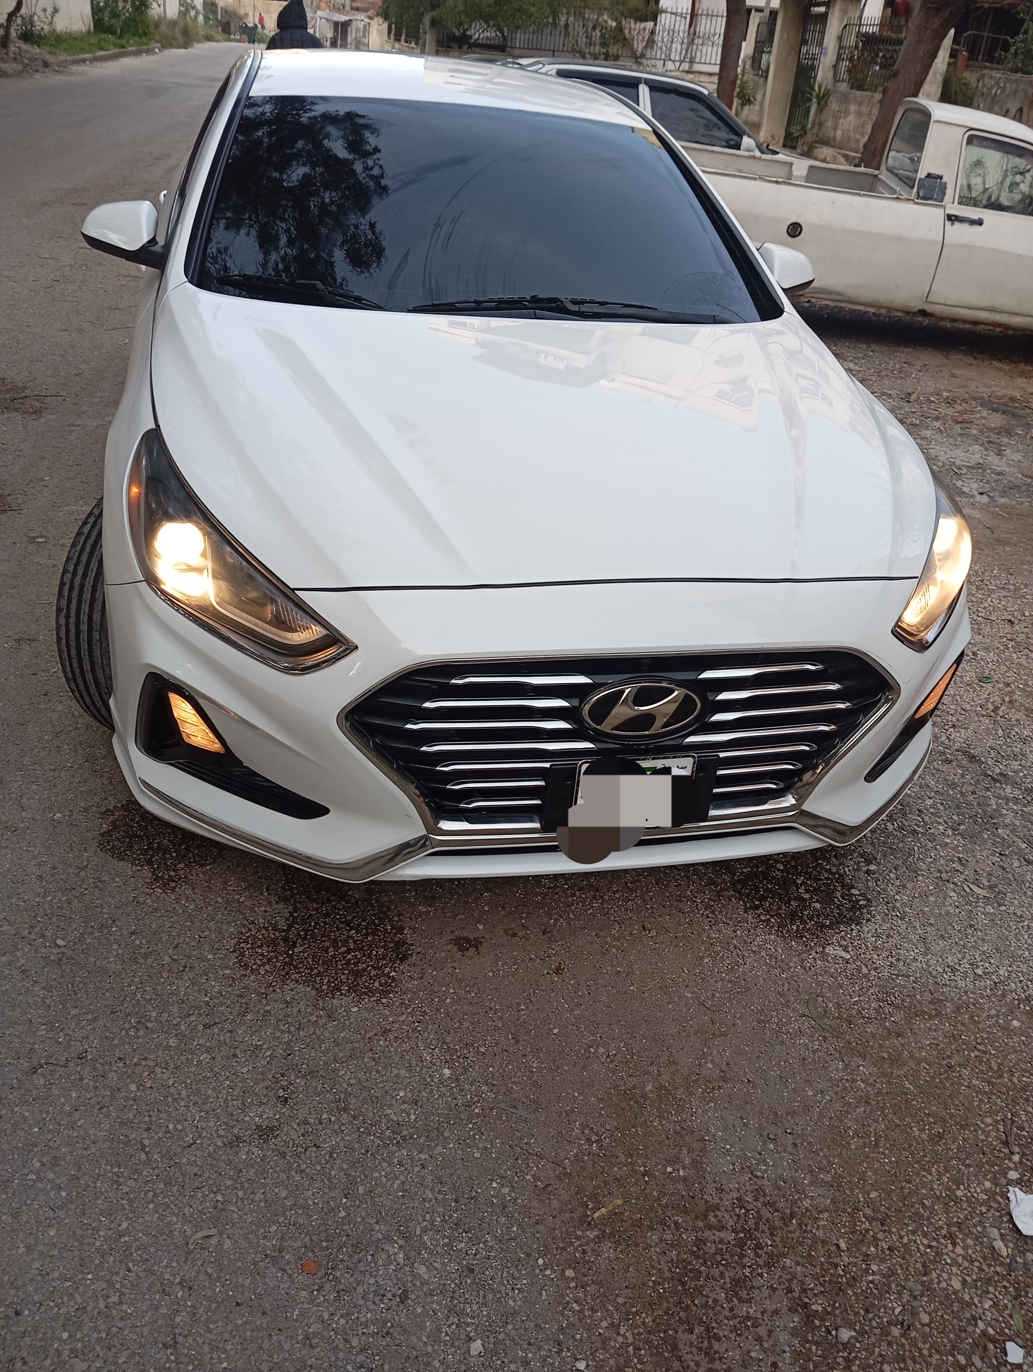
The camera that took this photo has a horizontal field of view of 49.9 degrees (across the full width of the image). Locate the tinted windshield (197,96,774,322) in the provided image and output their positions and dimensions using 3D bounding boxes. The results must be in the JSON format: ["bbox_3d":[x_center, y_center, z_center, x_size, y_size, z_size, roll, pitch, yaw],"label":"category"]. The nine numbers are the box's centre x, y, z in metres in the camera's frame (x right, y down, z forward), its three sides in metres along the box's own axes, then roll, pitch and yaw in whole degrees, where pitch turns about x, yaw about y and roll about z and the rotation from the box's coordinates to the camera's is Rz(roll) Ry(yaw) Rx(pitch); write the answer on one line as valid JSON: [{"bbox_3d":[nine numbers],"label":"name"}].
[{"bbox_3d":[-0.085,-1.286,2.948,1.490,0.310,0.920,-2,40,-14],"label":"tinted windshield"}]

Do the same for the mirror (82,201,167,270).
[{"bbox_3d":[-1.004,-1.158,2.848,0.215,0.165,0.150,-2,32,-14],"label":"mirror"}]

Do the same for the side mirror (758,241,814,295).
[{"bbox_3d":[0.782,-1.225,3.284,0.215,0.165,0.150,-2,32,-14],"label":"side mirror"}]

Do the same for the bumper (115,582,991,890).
[{"bbox_3d":[0.158,0.022,2.155,1.830,0.570,0.520,-2,32,-14],"label":"bumper"}]

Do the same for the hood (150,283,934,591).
[{"bbox_3d":[0.091,-0.554,2.339,1.600,0.210,1.200,-2,37,-14],"label":"hood"}]

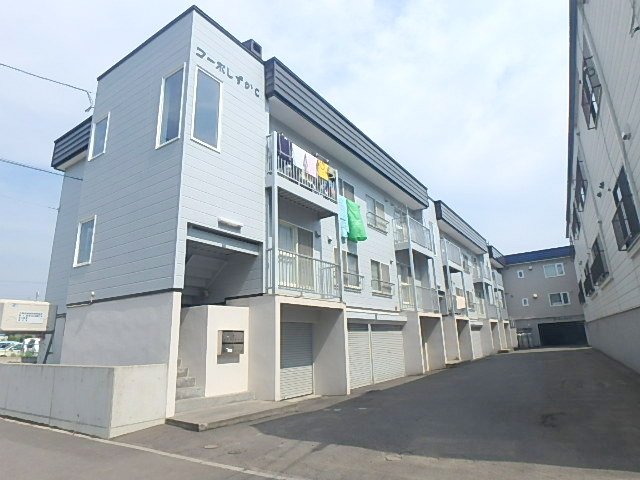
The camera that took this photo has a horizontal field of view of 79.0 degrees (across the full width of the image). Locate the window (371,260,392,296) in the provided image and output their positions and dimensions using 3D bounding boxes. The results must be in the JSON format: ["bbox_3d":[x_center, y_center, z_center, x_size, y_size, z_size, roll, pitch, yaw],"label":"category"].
[{"bbox_3d":[2.523,1.549,15.906,0.120,1.270,1.720,-11,-17,32],"label":"window"}]

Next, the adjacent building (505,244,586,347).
[{"bbox_3d":[24.270,6.642,42.335,7.800,9.460,9.000,-11,-17,32],"label":"adjacent building"}]

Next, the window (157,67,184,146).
[{"bbox_3d":[-3.283,-2.944,8.549,0.827,1.802,0.100,-11,-17,32],"label":"window"}]

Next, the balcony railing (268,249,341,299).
[{"bbox_3d":[-0.456,1.059,10.695,0.660,1.070,3.150,-11,-17,32],"label":"balcony railing"}]

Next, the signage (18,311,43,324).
[{"bbox_3d":[-8.094,2.165,10.864,0.030,0.325,0.600,-11,-17,33],"label":"signage"}]

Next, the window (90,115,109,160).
[{"bbox_3d":[-5.453,-2.536,9.584,0.740,1.080,0.100,-11,-17,33],"label":"window"}]

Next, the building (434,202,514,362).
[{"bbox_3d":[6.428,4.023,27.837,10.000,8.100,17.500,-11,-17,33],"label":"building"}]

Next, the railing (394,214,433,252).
[{"bbox_3d":[4.166,-0.171,17.197,0.700,1.130,2.750,-11,-17,33],"label":"railing"}]

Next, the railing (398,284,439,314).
[{"bbox_3d":[4.308,2.576,16.564,0.700,1.070,2.850,-11,-17,33],"label":"railing"}]

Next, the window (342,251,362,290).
[{"bbox_3d":[1.006,1.002,12.599,0.160,1.270,1.550,-11,-17,33],"label":"window"}]

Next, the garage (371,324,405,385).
[{"bbox_3d":[2.687,4.371,15.147,0.120,2.020,2.900,-11,-17,32],"label":"garage"}]

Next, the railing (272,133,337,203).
[{"bbox_3d":[-0.498,-1.753,10.485,0.640,1.120,2.840,-11,-17,33],"label":"railing"}]

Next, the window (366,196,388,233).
[{"bbox_3d":[2.417,-1.081,16.530,0.120,1.280,1.680,-11,-17,32],"label":"window"}]

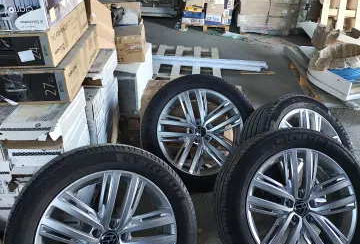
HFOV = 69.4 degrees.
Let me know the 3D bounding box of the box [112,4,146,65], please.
[{"bbox_3d":[-0.432,-0.762,2.226,0.250,0.380,0.360,-2,35,-6],"label":"box"}]

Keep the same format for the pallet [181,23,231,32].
[{"bbox_3d":[0.477,-1.867,4.828,0.830,0.120,0.950,4,35,3],"label":"pallet"}]

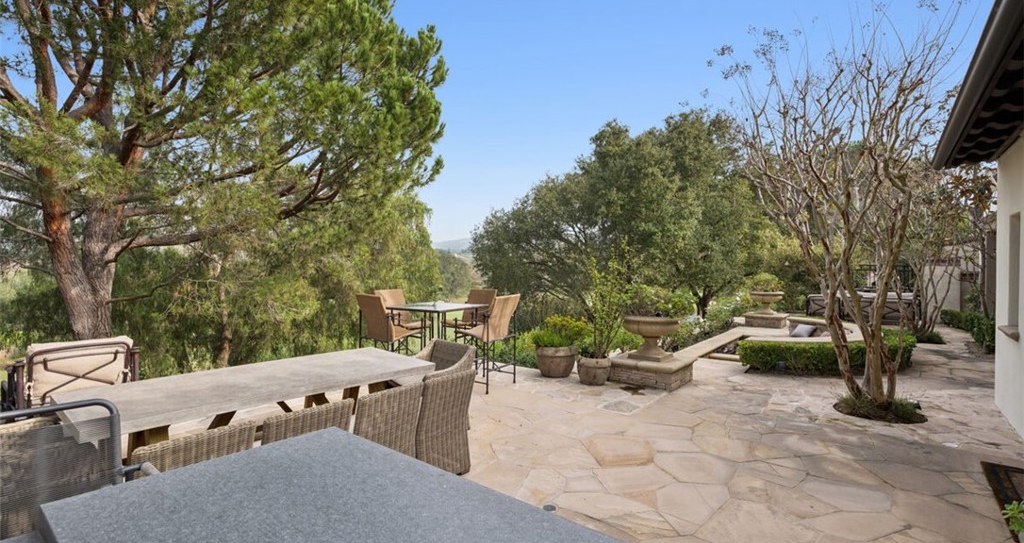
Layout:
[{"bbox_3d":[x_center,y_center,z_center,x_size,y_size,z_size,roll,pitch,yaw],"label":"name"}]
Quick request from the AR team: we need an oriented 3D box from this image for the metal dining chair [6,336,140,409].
[{"bbox_3d":[-4.500,1.124,4.690,0.820,0.870,0.830,0,1,38],"label":"metal dining chair"}]

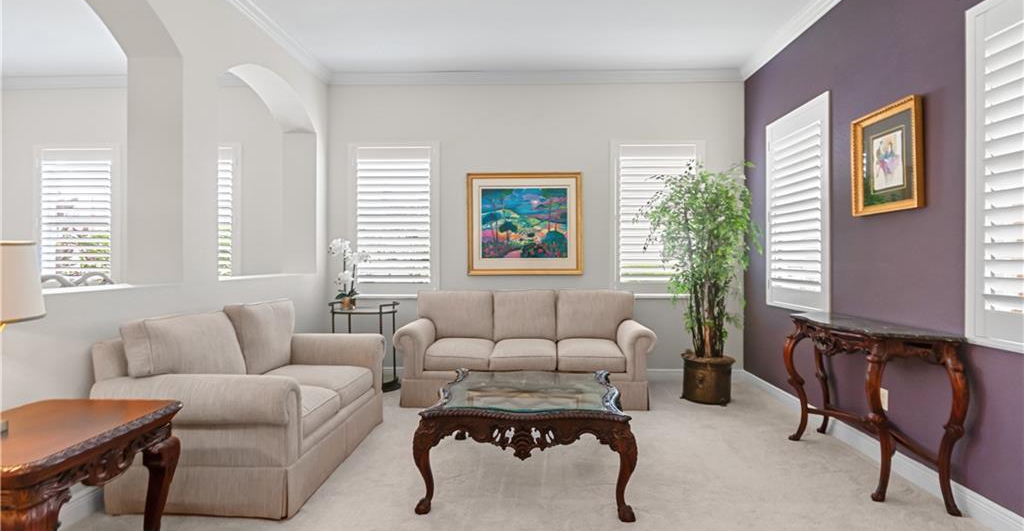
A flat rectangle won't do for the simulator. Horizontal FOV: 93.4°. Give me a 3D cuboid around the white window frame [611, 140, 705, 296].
[{"bbox_3d":[1.423,-0.456,4.726,0.920,1.535,0.070,0,0,2],"label":"white window frame"}]

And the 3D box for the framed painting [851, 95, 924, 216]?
[{"bbox_3d":[2.213,-0.617,2.855,0.050,0.605,0.505,0,0,2],"label":"framed painting"}]

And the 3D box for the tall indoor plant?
[{"bbox_3d":[1.678,0.144,4.233,0.960,2.040,0.850,0,0,2],"label":"tall indoor plant"}]

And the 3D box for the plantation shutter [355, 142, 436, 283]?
[{"bbox_3d":[-1.166,-0.491,4.808,0.800,1.410,0.050,0,0,2],"label":"plantation shutter"}]

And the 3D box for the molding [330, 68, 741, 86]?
[{"bbox_3d":[0.208,-1.845,4.734,4.130,0.104,0.100,0,1,2],"label":"molding"}]

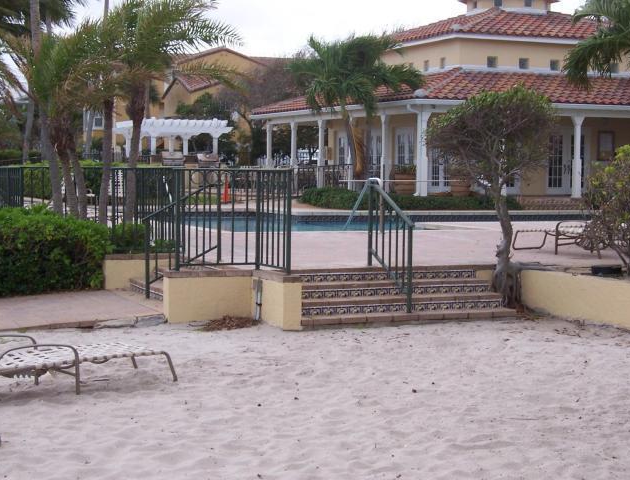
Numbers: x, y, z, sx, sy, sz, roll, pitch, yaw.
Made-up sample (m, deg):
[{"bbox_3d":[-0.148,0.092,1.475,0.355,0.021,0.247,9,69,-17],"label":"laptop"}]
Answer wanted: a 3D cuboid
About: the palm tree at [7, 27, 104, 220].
[{"bbox_3d":[-3.235,-1.262,16.958,1.400,2.922,1.400,0,3,-2],"label":"palm tree"}]

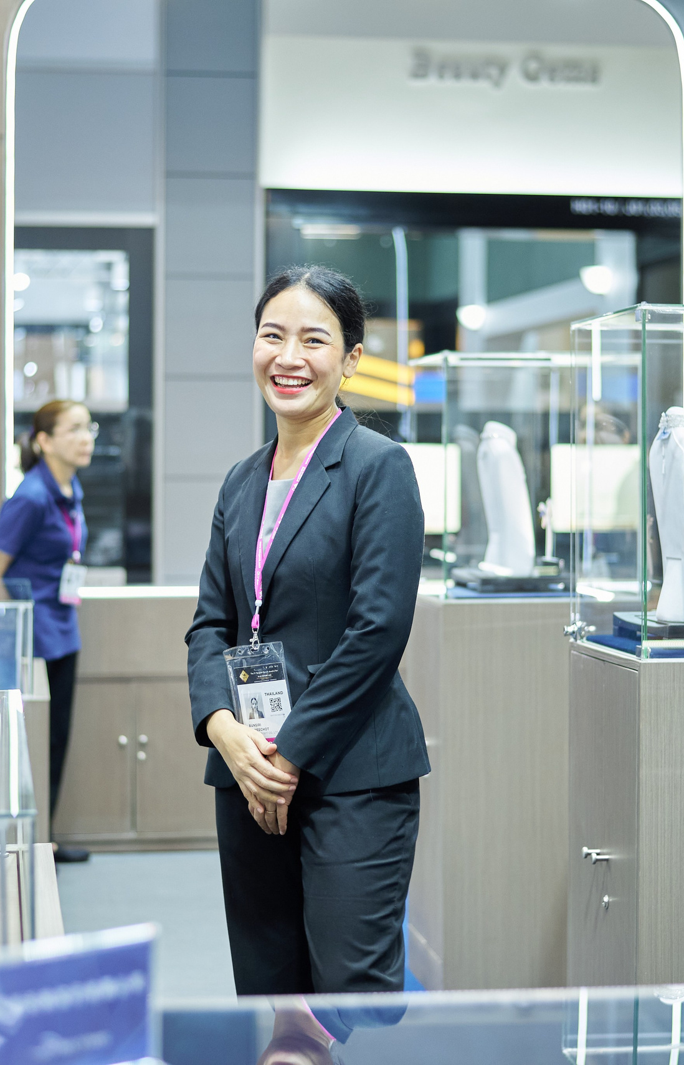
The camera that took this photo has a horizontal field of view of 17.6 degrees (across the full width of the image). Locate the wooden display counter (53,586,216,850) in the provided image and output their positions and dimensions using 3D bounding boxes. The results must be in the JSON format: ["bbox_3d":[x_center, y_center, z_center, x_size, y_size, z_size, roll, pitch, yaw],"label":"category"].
[{"bbox_3d":[-0.750,0.665,8.029,0.850,0.905,0.480,0,1,-8],"label":"wooden display counter"}]

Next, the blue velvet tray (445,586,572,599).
[{"bbox_3d":[0.419,0.154,5.665,0.370,0.015,0.420,0,1,-8],"label":"blue velvet tray"}]

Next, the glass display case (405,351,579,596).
[{"bbox_3d":[0.462,-0.141,5.688,0.500,0.604,0.495,0,1,-8],"label":"glass display case"}]

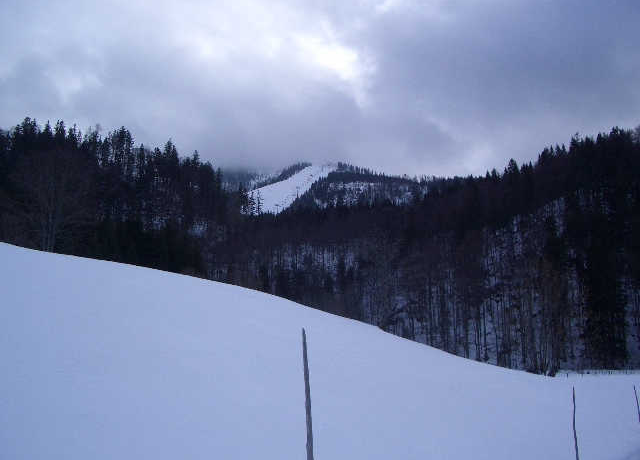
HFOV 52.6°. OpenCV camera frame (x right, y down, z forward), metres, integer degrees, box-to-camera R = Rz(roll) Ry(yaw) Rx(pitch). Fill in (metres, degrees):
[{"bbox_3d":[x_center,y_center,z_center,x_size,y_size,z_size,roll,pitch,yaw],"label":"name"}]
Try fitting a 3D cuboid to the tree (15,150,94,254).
[{"bbox_3d":[-34.335,-3.700,84.000,10.300,13.900,10.000,5,-12,-22],"label":"tree"}]

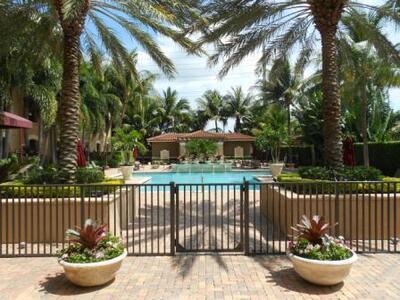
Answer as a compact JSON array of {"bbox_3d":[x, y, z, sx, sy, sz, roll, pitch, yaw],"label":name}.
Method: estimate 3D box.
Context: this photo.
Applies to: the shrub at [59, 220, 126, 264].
[{"bbox_3d":[-1.450,1.180,4.060,0.810,0.530,0.800,0,0,0],"label":"shrub"}]

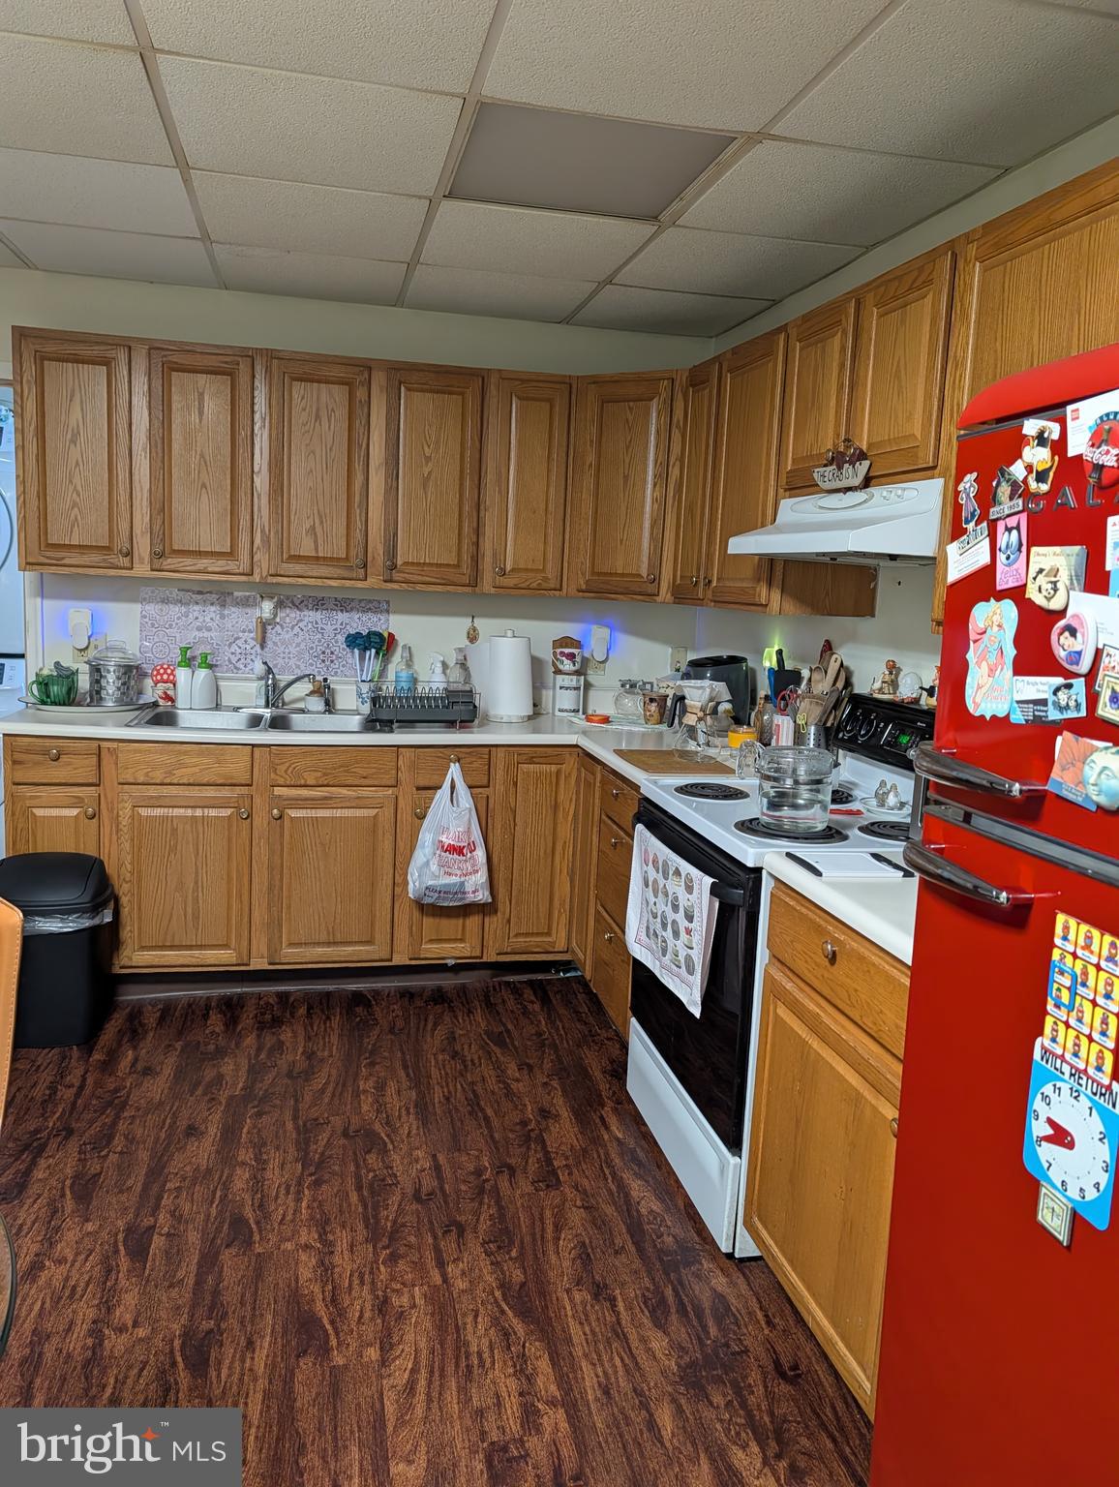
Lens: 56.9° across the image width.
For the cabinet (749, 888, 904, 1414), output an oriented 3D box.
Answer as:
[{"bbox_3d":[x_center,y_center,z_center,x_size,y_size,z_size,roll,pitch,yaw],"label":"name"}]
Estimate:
[{"bbox_3d":[0.777,0.753,2.003,0.620,0.869,0.610,0,10,-13],"label":"cabinet"}]

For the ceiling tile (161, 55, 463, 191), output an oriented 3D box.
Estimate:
[{"bbox_3d":[-0.552,-1.381,2.336,0.602,0.018,0.600,0,10,-13],"label":"ceiling tile"}]

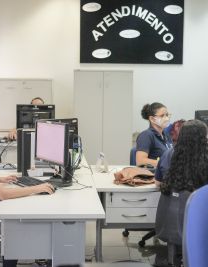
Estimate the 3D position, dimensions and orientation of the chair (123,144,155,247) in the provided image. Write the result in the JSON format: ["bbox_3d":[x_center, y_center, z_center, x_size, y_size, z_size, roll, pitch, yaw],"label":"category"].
[{"bbox_3d":[0.503,0.567,5.544,0.580,0.870,0.580,3,6,23],"label":"chair"}]

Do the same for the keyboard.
[{"bbox_3d":[-0.504,0.358,4.221,0.150,0.030,0.440,-2,6,-30],"label":"keyboard"}]

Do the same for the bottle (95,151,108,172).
[{"bbox_3d":[-0.018,0.236,4.842,0.090,0.165,0.090,1,5,0],"label":"bottle"}]

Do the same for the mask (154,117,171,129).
[{"bbox_3d":[0.537,-0.111,5.392,0.100,0.110,0.130,4,6,30],"label":"mask"}]

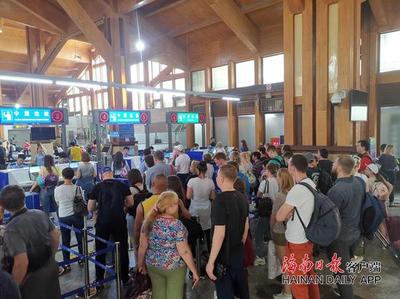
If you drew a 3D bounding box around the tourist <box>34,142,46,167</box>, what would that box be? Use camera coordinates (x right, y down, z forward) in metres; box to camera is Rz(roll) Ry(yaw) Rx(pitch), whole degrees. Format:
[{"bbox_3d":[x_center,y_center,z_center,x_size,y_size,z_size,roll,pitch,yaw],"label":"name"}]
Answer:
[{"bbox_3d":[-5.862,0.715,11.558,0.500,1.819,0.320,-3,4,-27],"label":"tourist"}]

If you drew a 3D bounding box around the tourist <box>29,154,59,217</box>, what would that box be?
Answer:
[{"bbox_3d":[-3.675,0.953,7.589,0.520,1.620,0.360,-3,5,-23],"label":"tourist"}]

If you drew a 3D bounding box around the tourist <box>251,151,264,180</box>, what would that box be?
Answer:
[{"bbox_3d":[1.332,0.884,7.153,0.320,1.658,0.480,1,4,30],"label":"tourist"}]

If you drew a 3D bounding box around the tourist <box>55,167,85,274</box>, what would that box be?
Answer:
[{"bbox_3d":[-2.018,1.107,4.968,0.480,1.610,0.330,-3,5,-21],"label":"tourist"}]

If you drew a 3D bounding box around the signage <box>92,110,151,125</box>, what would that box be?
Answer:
[{"bbox_3d":[-2.395,-1.003,9.808,0.200,0.450,2.019,2,5,43],"label":"signage"}]

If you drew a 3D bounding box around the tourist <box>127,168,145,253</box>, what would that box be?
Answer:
[{"bbox_3d":[-0.931,1.113,4.801,0.480,1.621,0.320,-3,4,-27],"label":"tourist"}]

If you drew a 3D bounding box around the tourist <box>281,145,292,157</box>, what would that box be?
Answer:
[{"bbox_3d":[2.008,0.770,7.214,0.320,1.730,0.480,2,5,37],"label":"tourist"}]

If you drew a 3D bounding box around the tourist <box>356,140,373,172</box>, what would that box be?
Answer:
[{"bbox_3d":[3.984,0.703,7.558,0.330,1.828,0.500,0,4,18],"label":"tourist"}]

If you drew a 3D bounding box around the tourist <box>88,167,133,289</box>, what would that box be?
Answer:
[{"bbox_3d":[-1.185,1.092,4.314,0.570,1.690,0.340,-3,4,-18],"label":"tourist"}]

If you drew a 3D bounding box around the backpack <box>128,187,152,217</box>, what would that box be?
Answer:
[{"bbox_3d":[-0.854,0.774,4.550,0.330,0.440,0.200,-4,5,-33],"label":"backpack"}]

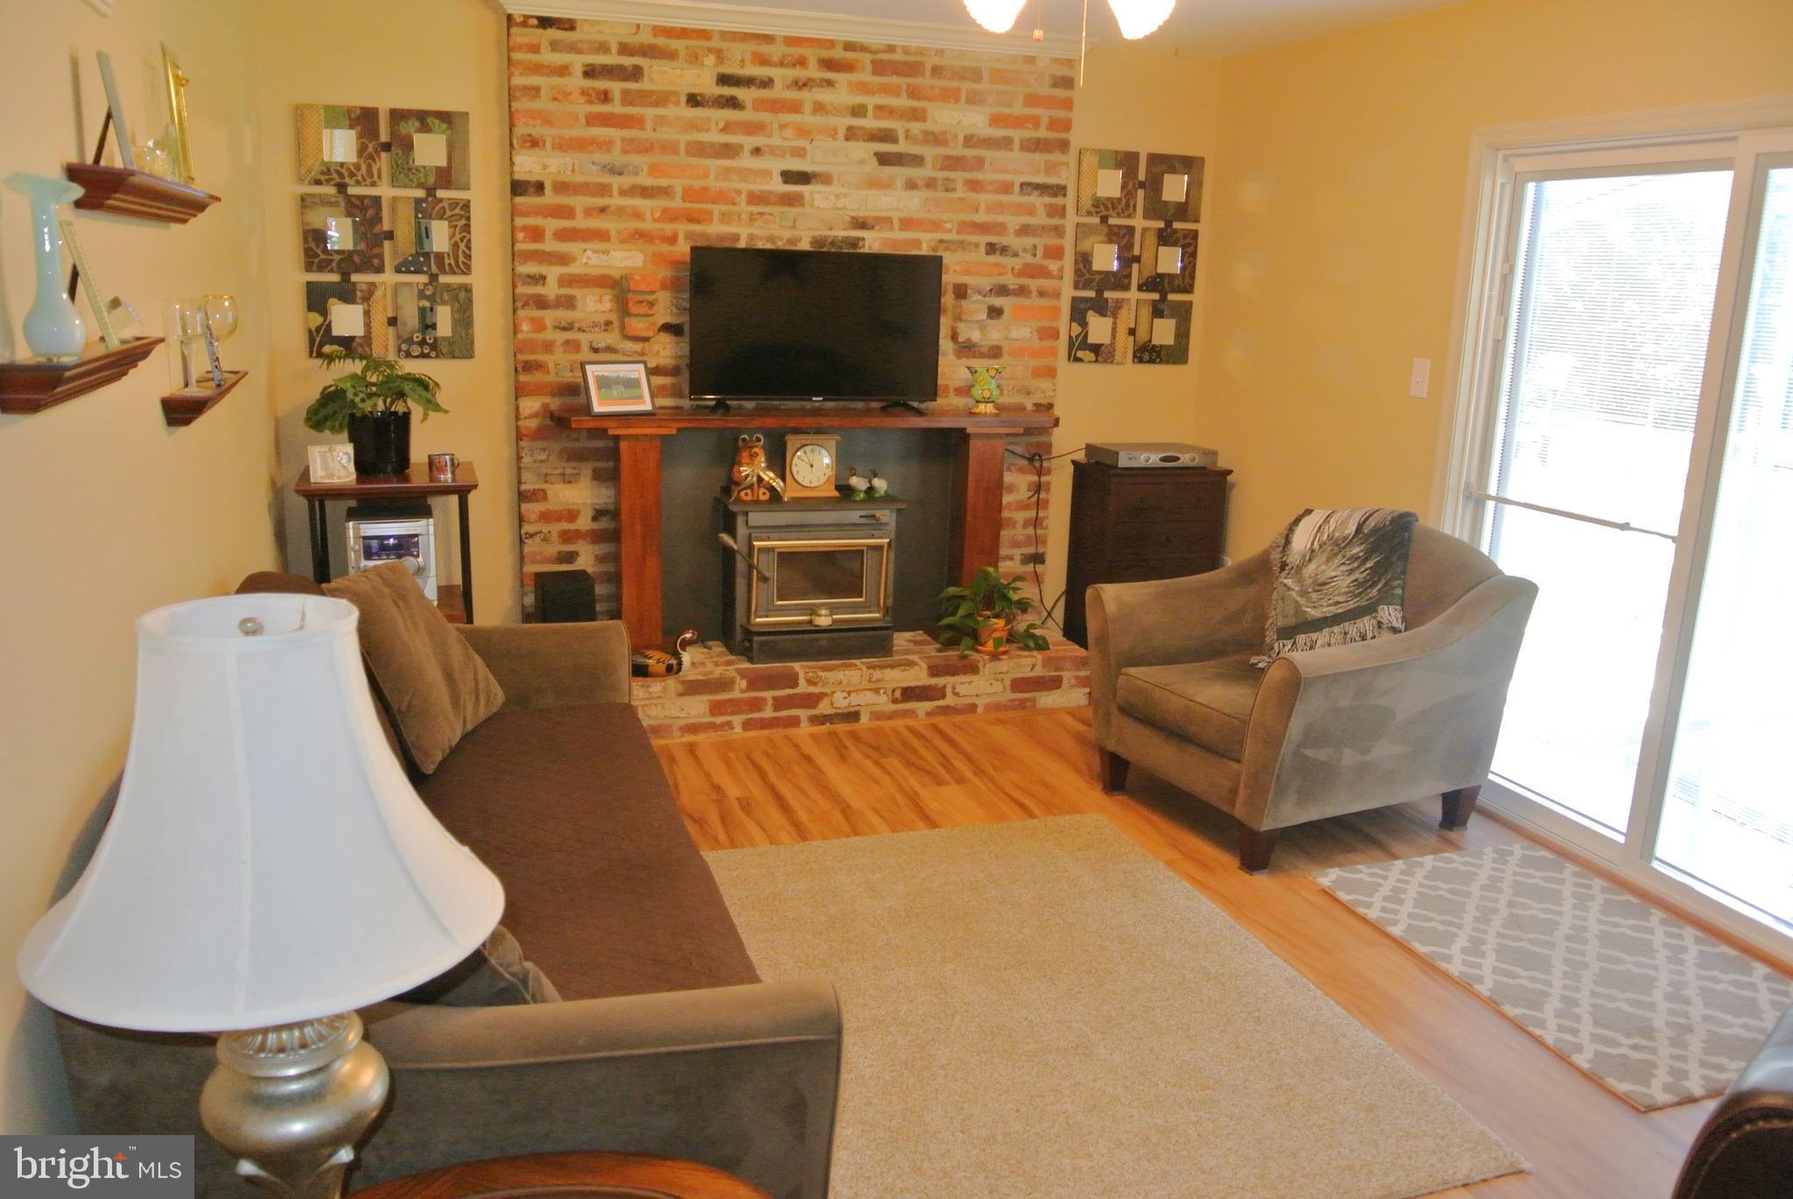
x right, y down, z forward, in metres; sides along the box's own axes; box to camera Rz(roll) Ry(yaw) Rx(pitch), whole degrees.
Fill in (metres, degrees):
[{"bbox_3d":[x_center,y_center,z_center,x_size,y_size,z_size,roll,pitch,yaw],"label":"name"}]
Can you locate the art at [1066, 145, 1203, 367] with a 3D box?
[{"bbox_3d":[0.976,-1.372,5.454,0.552,0.830,0.035,-2,14,-17],"label":"art"}]

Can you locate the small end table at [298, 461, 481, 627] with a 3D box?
[{"bbox_3d":[-1.714,-0.008,4.609,0.540,0.845,0.450,-2,14,-17],"label":"small end table"}]

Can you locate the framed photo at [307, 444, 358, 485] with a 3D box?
[{"bbox_3d":[-1.767,-0.432,4.223,0.132,0.118,0.035,-6,5,-29],"label":"framed photo"}]

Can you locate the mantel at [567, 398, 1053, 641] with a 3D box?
[{"bbox_3d":[-0.283,-0.234,4.814,1.709,0.852,0.246,-3,14,-18],"label":"mantel"}]

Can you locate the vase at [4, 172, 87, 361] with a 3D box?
[{"bbox_3d":[-1.292,-0.505,2.050,0.105,0.280,0.105,-2,14,-17],"label":"vase"}]

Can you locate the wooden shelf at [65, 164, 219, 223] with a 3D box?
[{"bbox_3d":[-1.514,-0.818,2.761,0.103,0.074,0.944,-3,14,-18],"label":"wooden shelf"}]

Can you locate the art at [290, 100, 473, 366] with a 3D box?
[{"bbox_3d":[-1.707,-1.225,4.543,0.542,0.822,0.031,-3,14,-18],"label":"art"}]

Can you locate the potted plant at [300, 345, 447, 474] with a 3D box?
[{"bbox_3d":[-1.741,-0.629,4.505,0.450,0.410,0.420,-2,14,-17],"label":"potted plant"}]

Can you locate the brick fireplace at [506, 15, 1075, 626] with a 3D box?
[{"bbox_3d":[-0.375,-0.903,4.918,1.962,2.099,0.308,-3,14,-18],"label":"brick fireplace"}]

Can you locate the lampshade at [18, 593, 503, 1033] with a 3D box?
[{"bbox_3d":[-0.539,0.143,1.155,0.385,0.267,0.385,-3,14,-18],"label":"lampshade"}]

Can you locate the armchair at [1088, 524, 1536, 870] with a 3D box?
[{"bbox_3d":[1.201,0.201,4.028,0.932,0.878,0.910,-6,15,-27],"label":"armchair"}]

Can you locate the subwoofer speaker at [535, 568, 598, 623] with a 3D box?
[{"bbox_3d":[-1.133,0.062,4.617,0.168,0.270,0.230,-2,14,-17],"label":"subwoofer speaker"}]

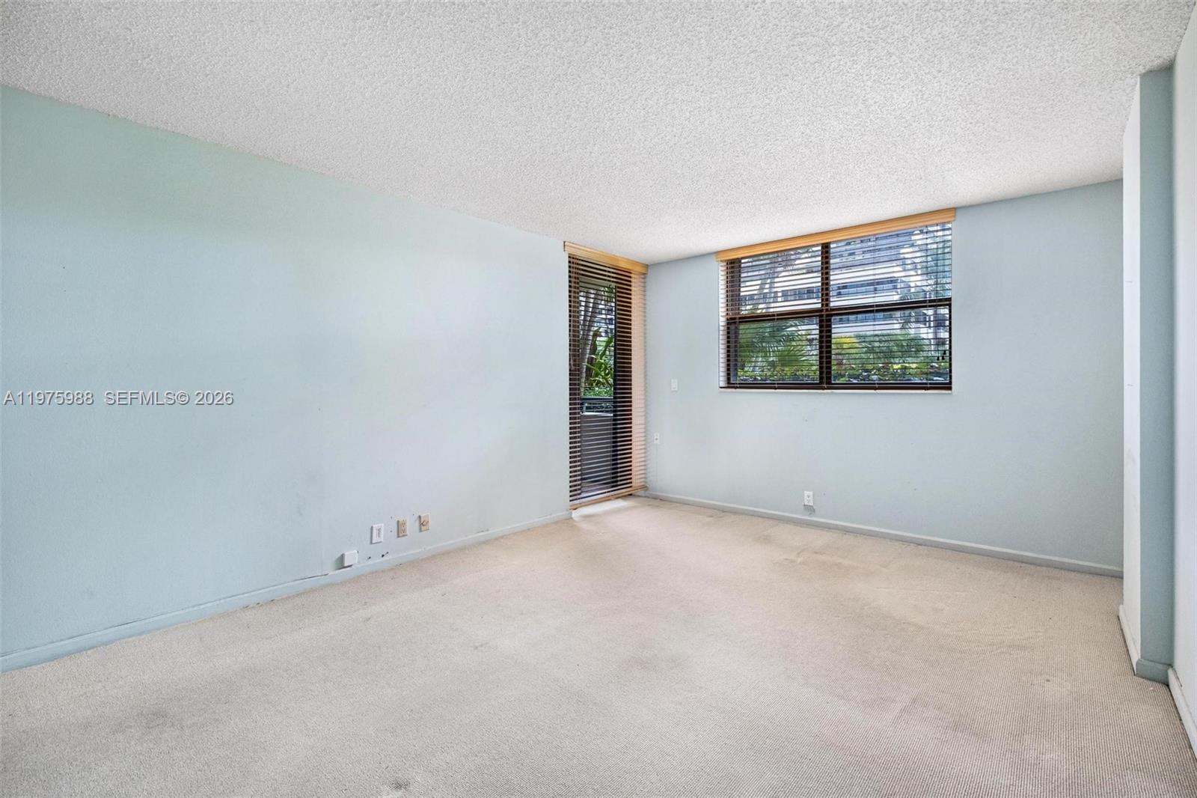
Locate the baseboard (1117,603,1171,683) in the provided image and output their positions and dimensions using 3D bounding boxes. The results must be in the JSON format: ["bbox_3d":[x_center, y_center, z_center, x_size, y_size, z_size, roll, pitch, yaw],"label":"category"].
[{"bbox_3d":[2.450,1.080,2.250,0.105,0.073,0.710,1,2,43],"label":"baseboard"}]

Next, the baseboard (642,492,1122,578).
[{"bbox_3d":[1.820,1.032,4.145,3.570,0.075,0.018,1,2,40],"label":"baseboard"}]

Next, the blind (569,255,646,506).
[{"bbox_3d":[0.130,-0.175,4.810,0.060,2.280,1.100,1,2,43],"label":"blind"}]

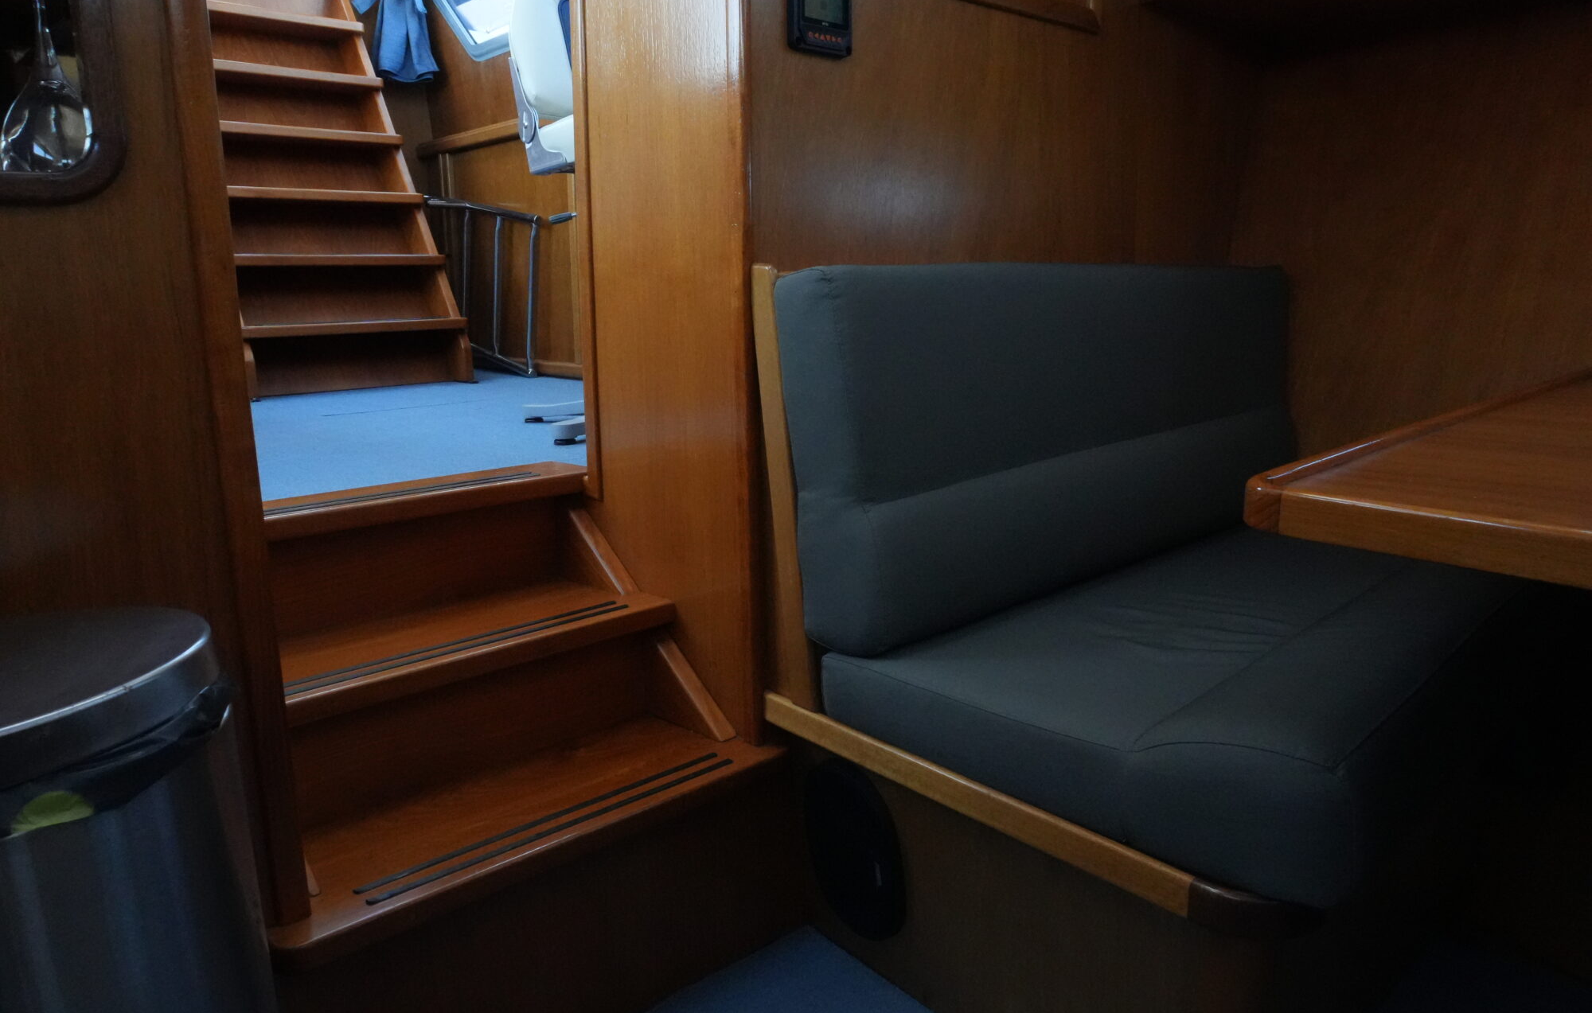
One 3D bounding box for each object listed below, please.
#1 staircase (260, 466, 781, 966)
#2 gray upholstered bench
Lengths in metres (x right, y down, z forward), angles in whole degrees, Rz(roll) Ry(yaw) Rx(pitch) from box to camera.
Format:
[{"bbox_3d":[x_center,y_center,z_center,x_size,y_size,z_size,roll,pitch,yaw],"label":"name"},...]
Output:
[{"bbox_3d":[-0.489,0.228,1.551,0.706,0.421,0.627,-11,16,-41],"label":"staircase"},{"bbox_3d":[0.706,-0.024,1.674,1.284,0.706,0.838,-11,16,-41],"label":"gray upholstered bench"}]

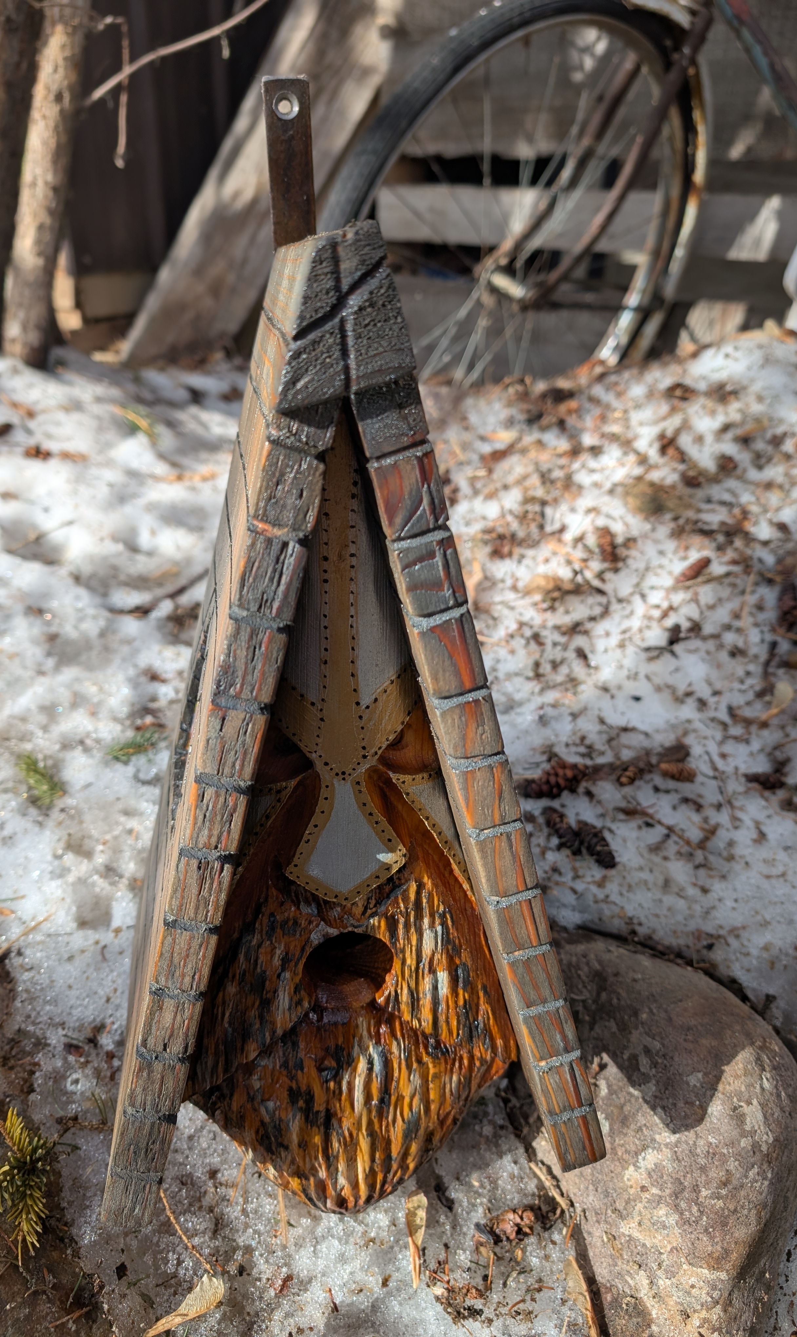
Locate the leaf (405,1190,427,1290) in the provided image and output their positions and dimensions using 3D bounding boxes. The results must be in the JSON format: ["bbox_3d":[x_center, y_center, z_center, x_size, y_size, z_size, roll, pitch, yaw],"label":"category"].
[{"bbox_3d":[0.007,0.239,0.390,0.009,0.004,0.041,1,28,1],"label":"leaf"}]

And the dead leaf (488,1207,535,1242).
[{"bbox_3d":[0.048,0.237,0.395,0.019,0.007,0.011,-13,31,-25],"label":"dead leaf"}]

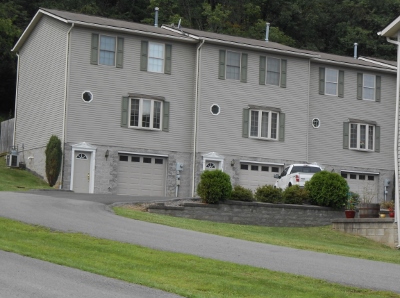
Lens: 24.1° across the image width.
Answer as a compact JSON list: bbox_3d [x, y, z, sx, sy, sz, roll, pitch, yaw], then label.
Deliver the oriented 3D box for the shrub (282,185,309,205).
[{"bbox_3d":[3.502,1.680,34.000,0.990,0.700,0.990,2,-6,0],"label":"shrub"}]

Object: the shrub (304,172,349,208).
[{"bbox_3d":[4.794,1.554,35.400,1.660,1.450,1.660,2,-6,0],"label":"shrub"}]

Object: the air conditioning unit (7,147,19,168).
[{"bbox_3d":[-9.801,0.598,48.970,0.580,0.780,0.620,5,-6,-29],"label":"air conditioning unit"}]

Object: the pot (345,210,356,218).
[{"bbox_3d":[4.775,2.077,29.700,0.320,0.250,0.320,2,-6,0],"label":"pot"}]

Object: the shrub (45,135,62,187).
[{"bbox_3d":[-6.760,0.580,43.400,0.780,2.410,0.780,5,-6,-29],"label":"shrub"}]

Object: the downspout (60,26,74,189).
[{"bbox_3d":[-6.270,-2.014,44.150,0.120,7.850,0.550,5,-6,-29],"label":"downspout"}]

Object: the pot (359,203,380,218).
[{"bbox_3d":[5.285,1.931,29.100,0.640,0.440,0.640,2,-6,0],"label":"pot"}]

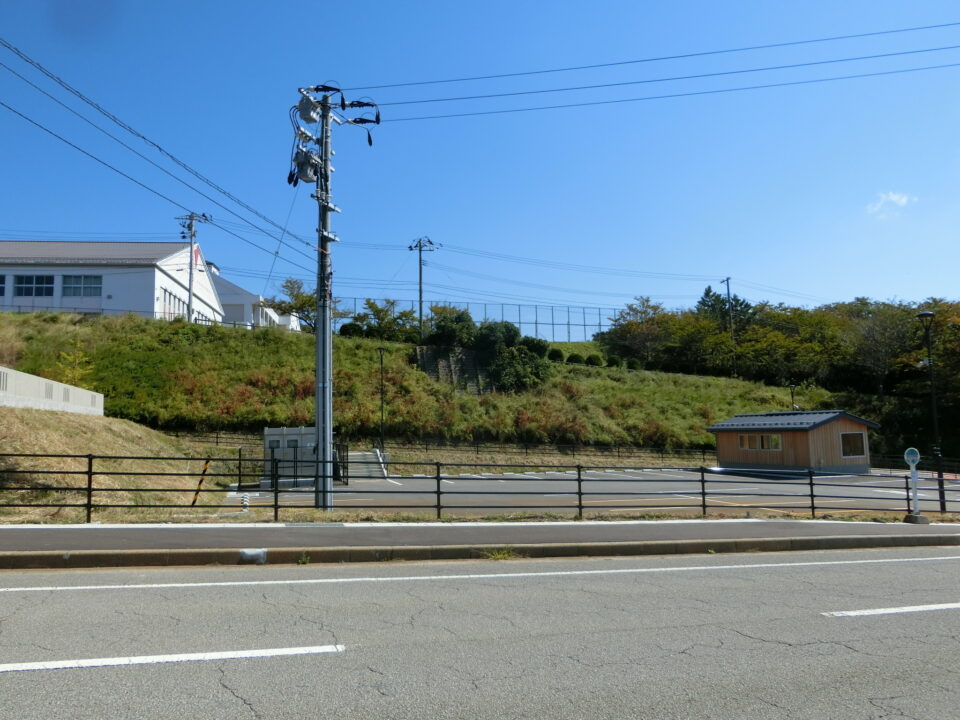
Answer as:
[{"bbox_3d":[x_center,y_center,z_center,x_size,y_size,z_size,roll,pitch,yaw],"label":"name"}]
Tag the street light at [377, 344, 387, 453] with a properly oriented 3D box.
[{"bbox_3d":[-5.374,2.121,38.097,0.500,5.768,0.500,-1,-6,0],"label":"street light"}]

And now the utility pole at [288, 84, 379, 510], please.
[{"bbox_3d":[-3.334,-1.492,15.827,1.600,9.810,1.900,-3,-6,18],"label":"utility pole"}]

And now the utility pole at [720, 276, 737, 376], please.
[{"bbox_3d":[23.399,-3.151,64.484,0.500,9.400,1.500,1,-6,-19],"label":"utility pole"}]

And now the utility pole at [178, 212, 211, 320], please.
[{"bbox_3d":[-23.072,-7.436,55.462,2.500,8.973,1.600,1,-6,-18],"label":"utility pole"}]

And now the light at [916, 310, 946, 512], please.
[{"bbox_3d":[12.779,1.419,19.493,0.550,5.695,0.550,-3,-6,19],"label":"light"}]

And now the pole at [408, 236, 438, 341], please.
[{"bbox_3d":[-5.116,-6.335,61.497,2.400,9.464,1.500,-1,-6,-6],"label":"pole"}]

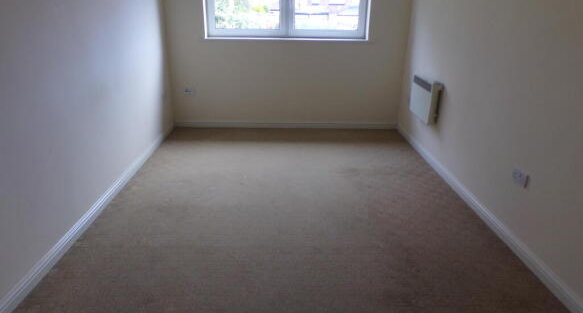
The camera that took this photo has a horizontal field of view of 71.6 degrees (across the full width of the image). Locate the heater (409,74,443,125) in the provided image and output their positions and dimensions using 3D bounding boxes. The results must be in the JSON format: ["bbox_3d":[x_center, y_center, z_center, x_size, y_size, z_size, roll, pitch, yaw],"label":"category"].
[{"bbox_3d":[1.321,-0.571,3.967,0.100,0.390,0.540,0,20,-1],"label":"heater"}]

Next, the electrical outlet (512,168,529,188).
[{"bbox_3d":[1.397,0.128,2.463,0.014,0.088,0.148,0,20,-1],"label":"electrical outlet"}]

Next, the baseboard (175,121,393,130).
[{"bbox_3d":[-0.053,-0.391,5.040,2.790,0.092,0.018,0,20,-1],"label":"baseboard"}]

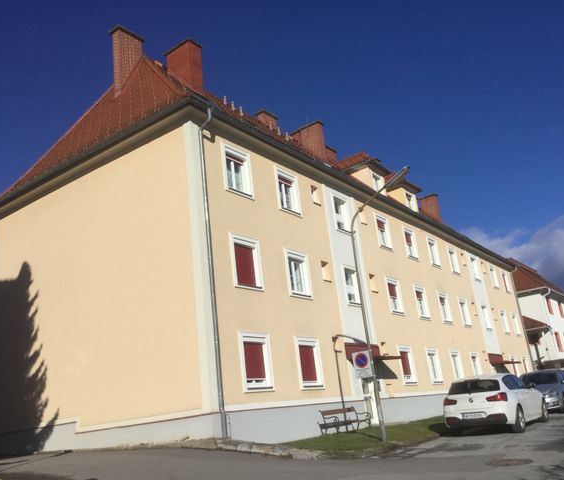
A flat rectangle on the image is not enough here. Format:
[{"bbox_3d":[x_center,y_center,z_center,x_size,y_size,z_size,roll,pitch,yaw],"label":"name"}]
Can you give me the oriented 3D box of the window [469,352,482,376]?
[{"bbox_3d":[10.510,6.904,31.087,0.200,1.600,1.338,-19,-21,33],"label":"window"}]

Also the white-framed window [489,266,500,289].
[{"bbox_3d":[14.309,2.577,38.694,0.200,1.599,1.335,-19,-21,33],"label":"white-framed window"}]

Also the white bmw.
[{"bbox_3d":[6.052,4.550,16.047,1.790,1.420,4.320,-16,-17,34],"label":"white bmw"}]

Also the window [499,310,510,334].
[{"bbox_3d":[14.647,5.416,37.786,0.200,1.599,1.335,-19,-21,33],"label":"window"}]

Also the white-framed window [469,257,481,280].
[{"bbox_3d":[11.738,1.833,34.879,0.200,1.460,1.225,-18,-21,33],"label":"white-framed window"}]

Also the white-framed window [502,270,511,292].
[{"bbox_3d":[15.909,3.077,40.845,0.200,1.580,1.338,-19,-21,33],"label":"white-framed window"}]

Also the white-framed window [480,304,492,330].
[{"bbox_3d":[12.399,4.737,34.847,0.200,1.566,1.260,-19,-21,33],"label":"white-framed window"}]

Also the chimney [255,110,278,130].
[{"bbox_3d":[-0.728,-6.091,30.343,0.564,0.911,1.150,-18,-21,33],"label":"chimney"}]

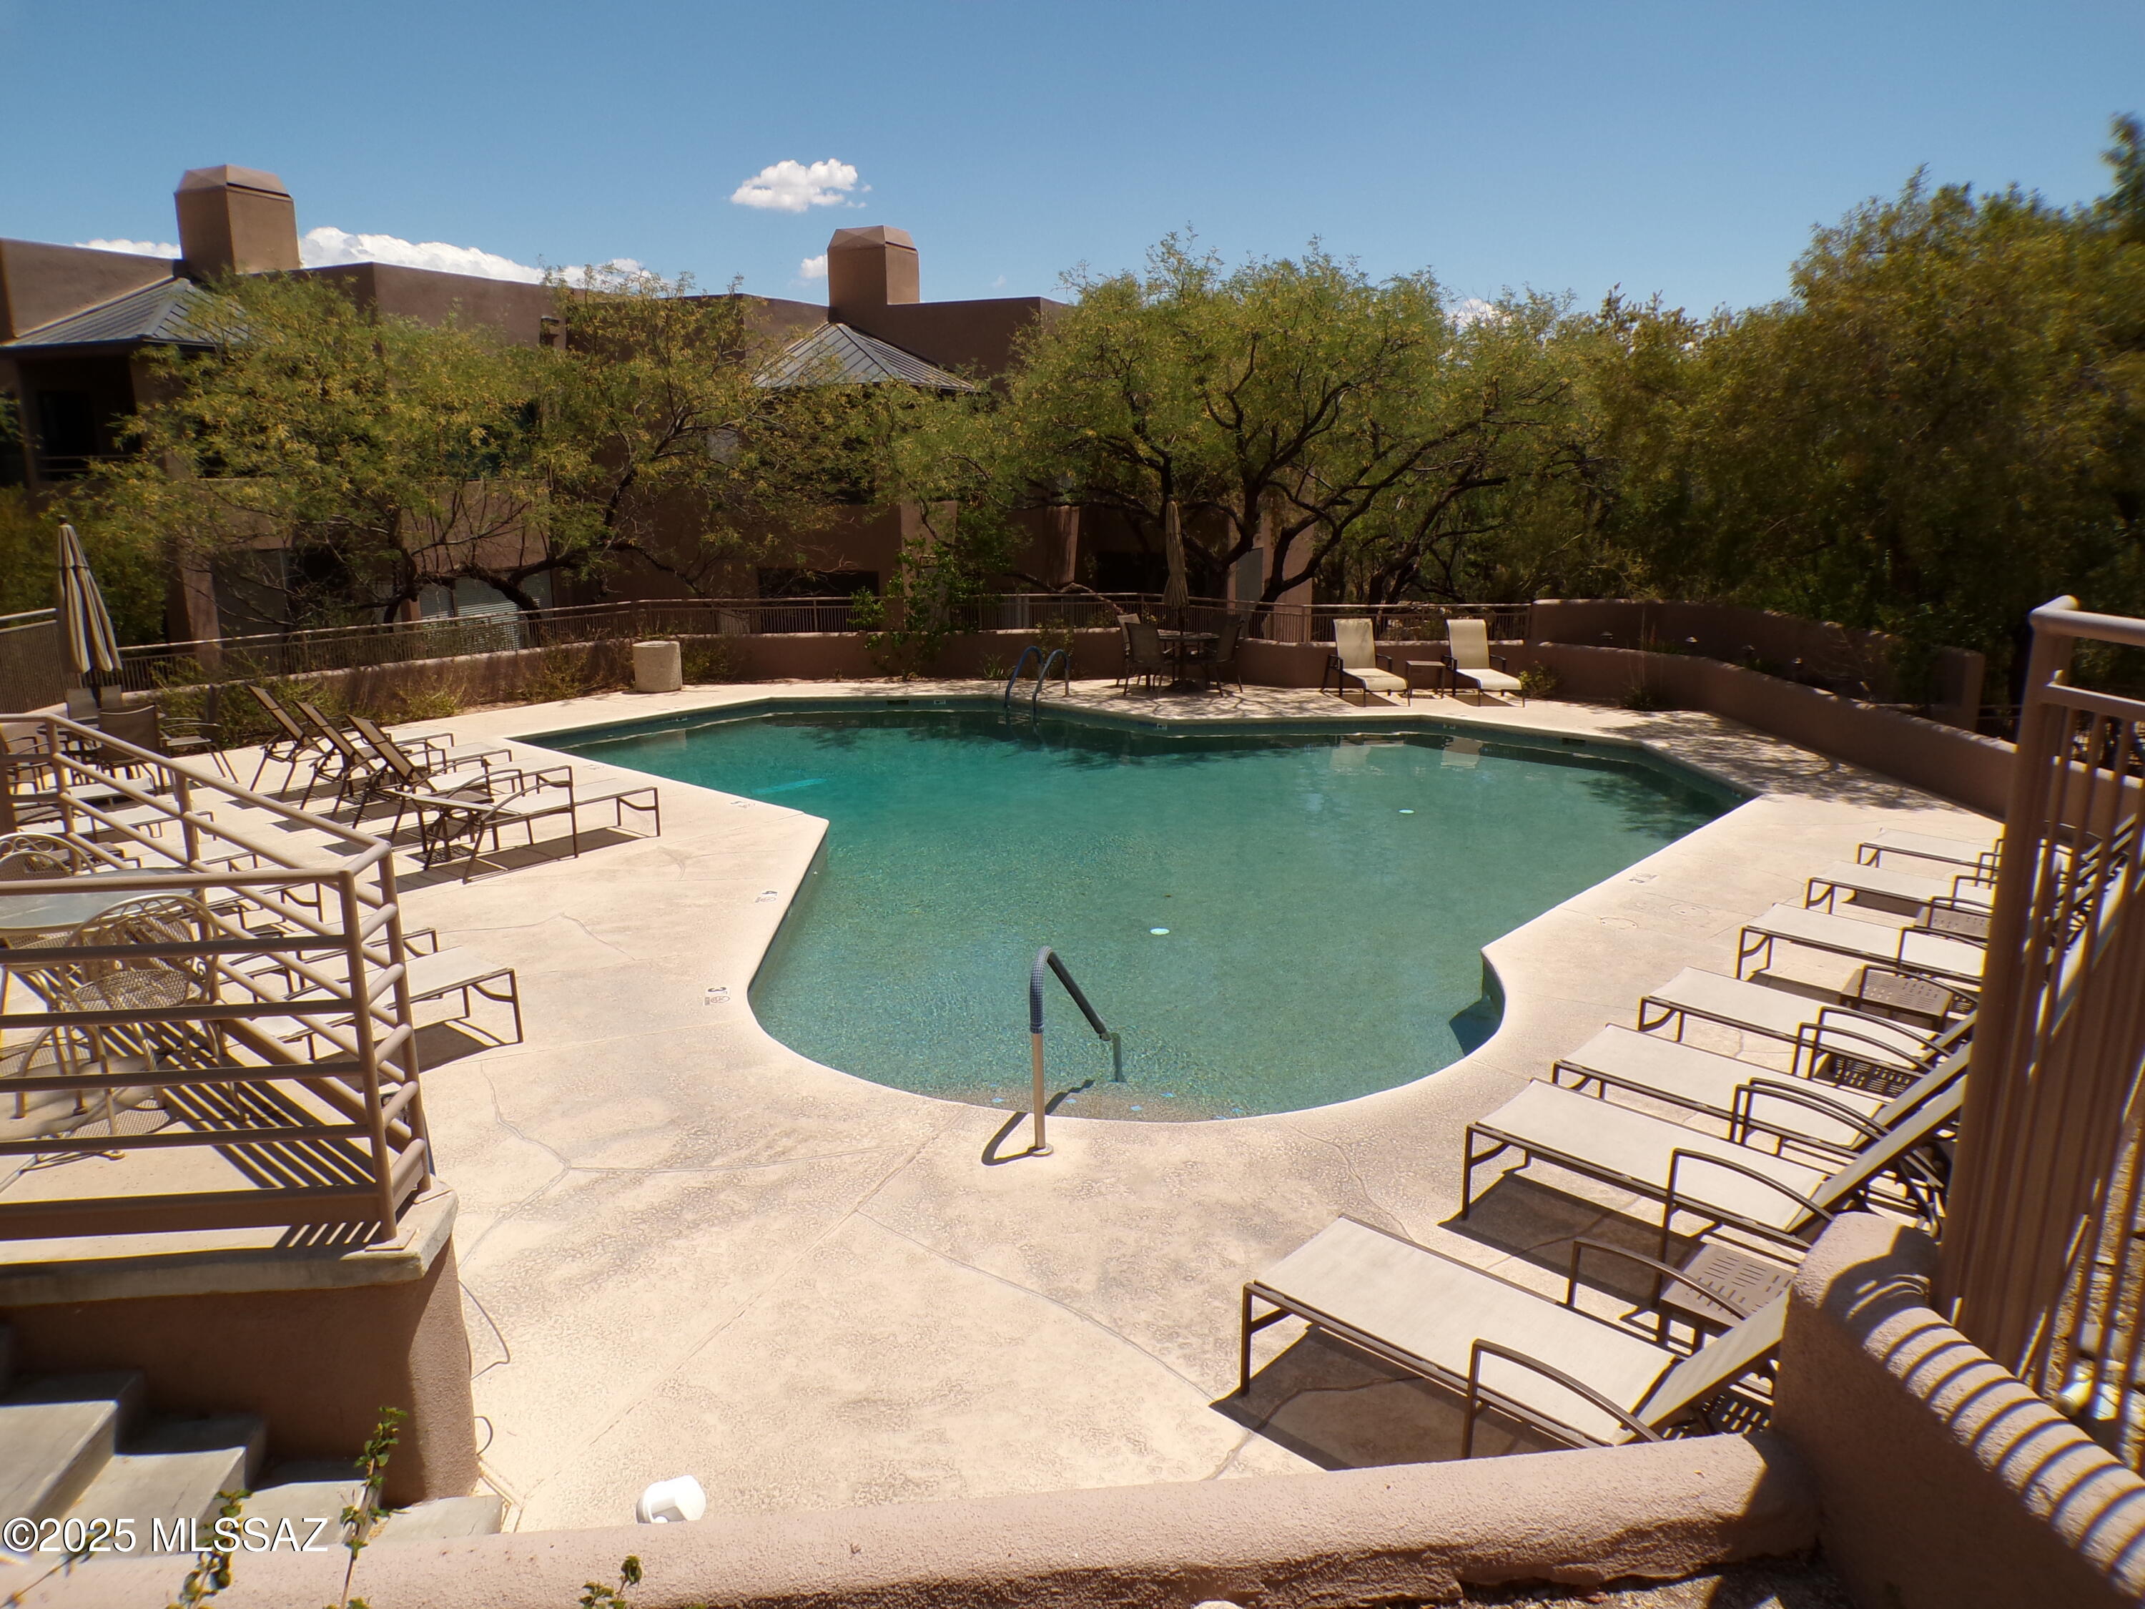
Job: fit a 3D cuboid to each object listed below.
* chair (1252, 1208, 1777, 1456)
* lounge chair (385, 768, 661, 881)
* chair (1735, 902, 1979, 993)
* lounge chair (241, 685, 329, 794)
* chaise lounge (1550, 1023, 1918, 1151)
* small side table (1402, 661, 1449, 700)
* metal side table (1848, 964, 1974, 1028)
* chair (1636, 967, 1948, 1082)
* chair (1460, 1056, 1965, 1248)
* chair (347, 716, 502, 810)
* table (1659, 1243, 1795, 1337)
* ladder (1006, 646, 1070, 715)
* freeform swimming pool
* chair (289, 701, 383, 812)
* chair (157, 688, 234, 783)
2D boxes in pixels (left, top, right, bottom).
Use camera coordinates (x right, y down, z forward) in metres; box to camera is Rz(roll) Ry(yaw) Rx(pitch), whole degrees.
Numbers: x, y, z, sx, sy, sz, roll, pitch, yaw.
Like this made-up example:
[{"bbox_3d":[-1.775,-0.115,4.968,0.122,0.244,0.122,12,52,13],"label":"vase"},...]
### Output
[{"bbox_3d":[1.386,1.503,4.391,1.701,1.017,0.692,10,17,40],"label":"chair"},{"bbox_3d":[-4.228,0.071,11.645,0.692,0.668,1.909,10,17,39],"label":"lounge chair"},{"bbox_3d":[4.717,0.679,8.222,1.749,1.005,0.753,10,17,39],"label":"chair"},{"bbox_3d":[-6.980,-0.720,14.423,0.692,1.025,1.701,11,18,41],"label":"lounge chair"},{"bbox_3d":[2.929,1.086,6.092,1.701,1.017,0.692,10,17,40],"label":"chaise lounge"},{"bbox_3d":[4.447,-1.572,18.764,0.430,0.410,0.430,0,13,3],"label":"small side table"},{"bbox_3d":[4.153,1.147,7.521,0.459,0.408,0.459,10,17,39],"label":"metal side table"},{"bbox_3d":[3.708,0.942,7.084,1.749,1.005,0.753,11,17,40],"label":"chair"},{"bbox_3d":[2.375,1.237,5.467,1.701,1.021,0.692,11,18,41],"label":"chair"},{"bbox_3d":[-5.347,-0.358,13.019,0.753,1.005,1.749,11,17,41],"label":"chair"},{"bbox_3d":[2.198,1.768,4.827,0.449,0.408,0.449,10,17,39],"label":"table"},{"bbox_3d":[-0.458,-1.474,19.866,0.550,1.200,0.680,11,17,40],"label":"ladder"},{"bbox_3d":[-0.147,0.528,14.066,12.800,1.300,13.000,0,13,0],"label":"freeform swimming pool"},{"bbox_3d":[-6.199,-0.536,13.825,0.753,1.005,1.749,10,17,40],"label":"chair"},{"bbox_3d":[-8.529,-0.638,14.372,0.660,0.930,0.600,-13,18,-42],"label":"chair"}]

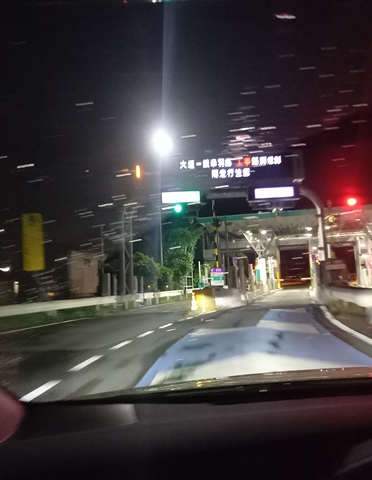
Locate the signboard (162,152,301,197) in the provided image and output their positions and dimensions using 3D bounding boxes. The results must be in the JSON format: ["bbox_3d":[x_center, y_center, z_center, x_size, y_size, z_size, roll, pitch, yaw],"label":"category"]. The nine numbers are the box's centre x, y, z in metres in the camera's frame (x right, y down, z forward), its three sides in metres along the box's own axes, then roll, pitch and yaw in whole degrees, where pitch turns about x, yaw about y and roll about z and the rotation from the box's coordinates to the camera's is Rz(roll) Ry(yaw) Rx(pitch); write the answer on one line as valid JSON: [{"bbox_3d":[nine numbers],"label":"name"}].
[{"bbox_3d":[2.414,-3.479,24.000,7.200,1.850,0.700,-3,-5,8],"label":"signboard"}]

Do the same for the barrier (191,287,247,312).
[{"bbox_3d":[1.510,2.533,20.270,0.950,0.880,4.300,-4,-5,22],"label":"barrier"}]

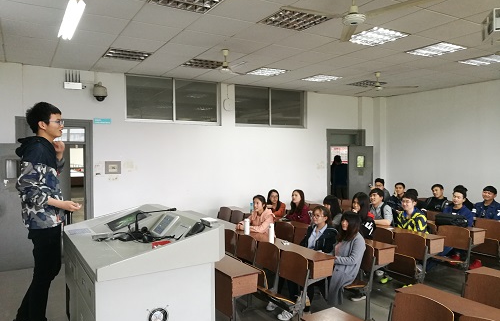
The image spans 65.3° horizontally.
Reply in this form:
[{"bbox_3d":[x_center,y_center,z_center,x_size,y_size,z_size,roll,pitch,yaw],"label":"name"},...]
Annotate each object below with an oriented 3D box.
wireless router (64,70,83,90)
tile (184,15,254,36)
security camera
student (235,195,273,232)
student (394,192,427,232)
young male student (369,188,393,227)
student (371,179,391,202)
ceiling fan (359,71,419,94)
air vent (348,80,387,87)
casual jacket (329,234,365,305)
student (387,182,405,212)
[{"bbox_3d":[-2.972,-1.361,6.568,0.290,0.335,0.060,-1,1,-31],"label":"wireless router"},{"bbox_3d":[-0.353,-1.542,4.440,0.600,0.020,0.600,-1,1,-31],"label":"tile"},{"bbox_3d":[-2.542,-1.165,6.615,0.230,0.320,0.250,-1,1,-31],"label":"security camera"},{"bbox_3d":[0.059,1.132,5.613,0.700,1.200,0.460,-1,1,-38],"label":"student"},{"bbox_3d":[2.181,1.071,5.427,0.750,1.220,0.520,-1,1,-38],"label":"student"},{"bbox_3d":[2.024,1.084,6.175,0.700,1.250,0.470,-1,1,-37],"label":"young male student"},{"bbox_3d":[2.697,1.010,8.084,0.720,1.230,0.520,-1,1,-40],"label":"student"},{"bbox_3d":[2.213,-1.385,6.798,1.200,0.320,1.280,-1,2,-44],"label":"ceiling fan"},{"bbox_3d":[2.461,-1.629,8.191,0.600,0.050,0.600,-1,1,-31],"label":"air vent"},{"bbox_3d":[1.016,1.193,4.403,0.480,0.800,0.420,-1,1,-31],"label":"casual jacket"},{"bbox_3d":[2.930,1.039,7.642,0.740,1.200,0.520,-1,1,-40],"label":"student"}]

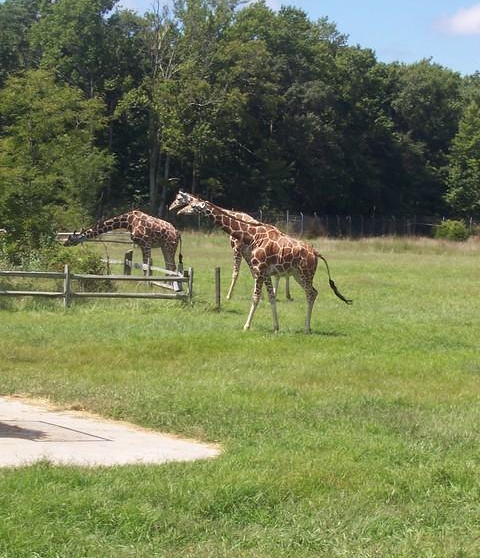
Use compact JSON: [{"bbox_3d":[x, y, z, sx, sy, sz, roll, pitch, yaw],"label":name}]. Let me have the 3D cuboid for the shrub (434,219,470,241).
[{"bbox_3d":[16.568,-3.742,160.000,2.800,1.850,2.500,0,2,0],"label":"shrub"}]

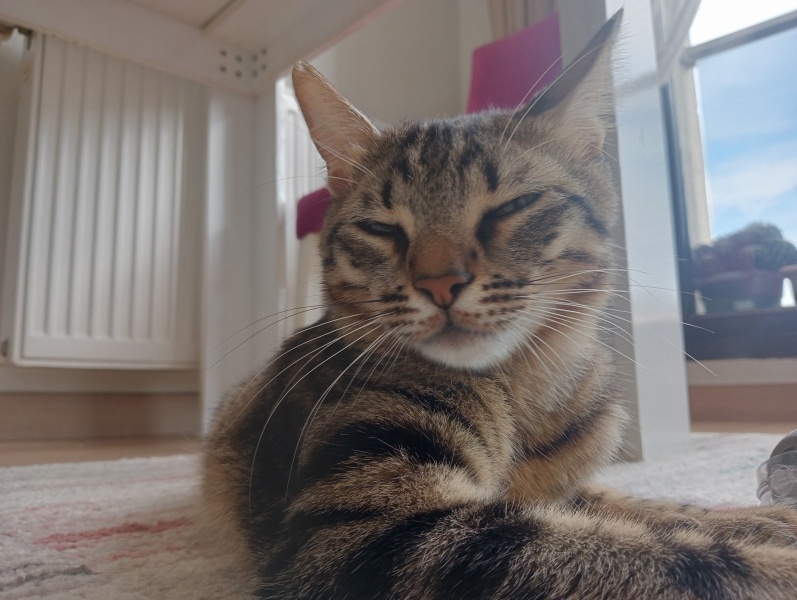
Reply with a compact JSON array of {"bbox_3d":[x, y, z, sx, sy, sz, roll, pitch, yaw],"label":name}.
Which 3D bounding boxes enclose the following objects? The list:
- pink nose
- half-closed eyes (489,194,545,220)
[{"bbox_3d":[0.015,-0.003,0.227,0.019,0.012,0.011,-8,-4,12],"label":"pink nose"},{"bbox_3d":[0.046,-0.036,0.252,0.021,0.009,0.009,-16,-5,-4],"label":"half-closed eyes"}]

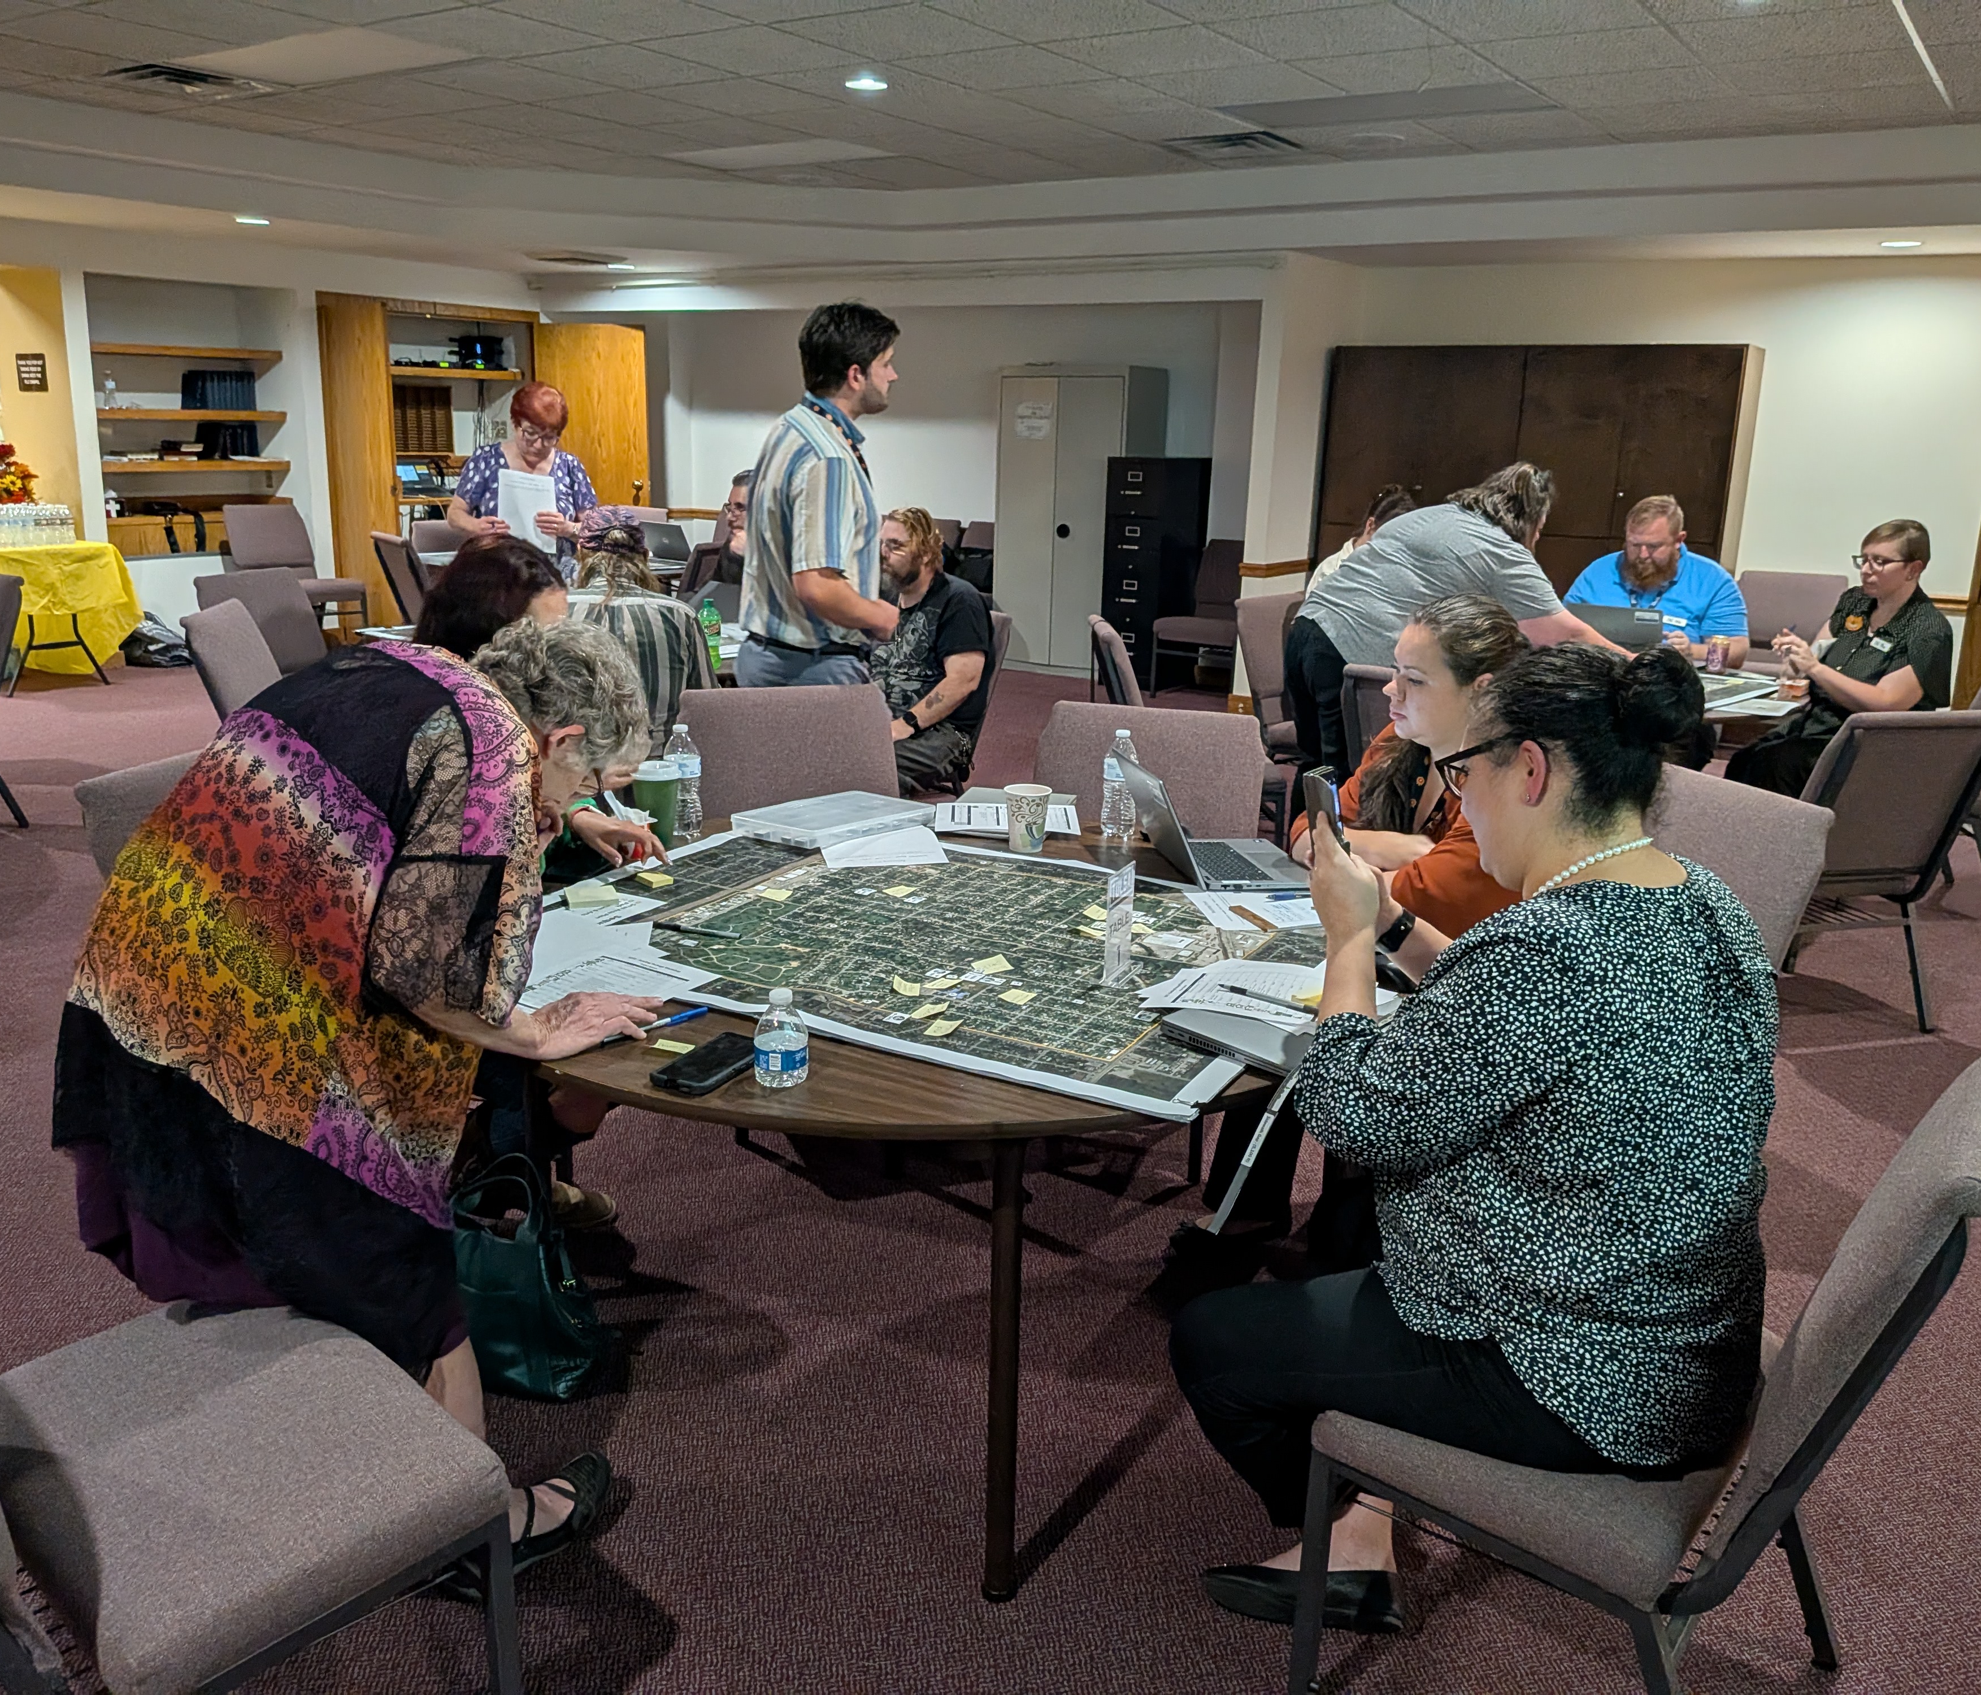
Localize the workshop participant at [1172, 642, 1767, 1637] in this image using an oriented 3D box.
[{"bbox_3d":[0.604,0.447,1.935,0.750,1.320,0.570,11,18,30],"label":"workshop participant"}]

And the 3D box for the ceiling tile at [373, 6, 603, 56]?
[{"bbox_3d":[-1.642,-2.686,5.163,0.610,0.020,0.610,12,19,32],"label":"ceiling tile"}]

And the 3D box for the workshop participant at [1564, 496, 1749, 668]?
[{"bbox_3d":[2.378,-0.602,5.707,0.660,1.300,0.800,7,16,19],"label":"workshop participant"}]

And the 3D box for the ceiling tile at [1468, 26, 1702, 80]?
[{"bbox_3d":[1.889,-2.545,5.002,0.600,0.020,0.600,11,18,32],"label":"ceiling tile"}]

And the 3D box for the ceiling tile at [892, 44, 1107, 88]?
[{"bbox_3d":[0.046,-2.741,5.508,0.605,0.020,0.605,12,19,32],"label":"ceiling tile"}]

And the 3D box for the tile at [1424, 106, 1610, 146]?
[{"bbox_3d":[2.104,-2.900,6.293,0.600,0.020,0.600,11,18,32],"label":"tile"}]

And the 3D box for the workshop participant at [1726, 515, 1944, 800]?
[{"bbox_3d":[2.943,-0.470,5.448,0.800,1.300,0.550,-4,17,-18],"label":"workshop participant"}]

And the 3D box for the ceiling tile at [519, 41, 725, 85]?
[{"bbox_3d":[-1.317,-2.813,5.632,0.600,0.020,0.600,11,18,32],"label":"ceiling tile"}]

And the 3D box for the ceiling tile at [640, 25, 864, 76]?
[{"bbox_3d":[-0.801,-2.710,5.329,0.610,0.020,0.610,12,19,32],"label":"ceiling tile"}]

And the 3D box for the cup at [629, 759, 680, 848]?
[{"bbox_3d":[-0.634,-0.083,2.968,0.094,0.156,0.094,1,16,0],"label":"cup"}]

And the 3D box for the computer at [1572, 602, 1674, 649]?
[{"bbox_3d":[2.222,-0.782,5.636,0.330,0.215,0.280,6,16,14],"label":"computer"}]

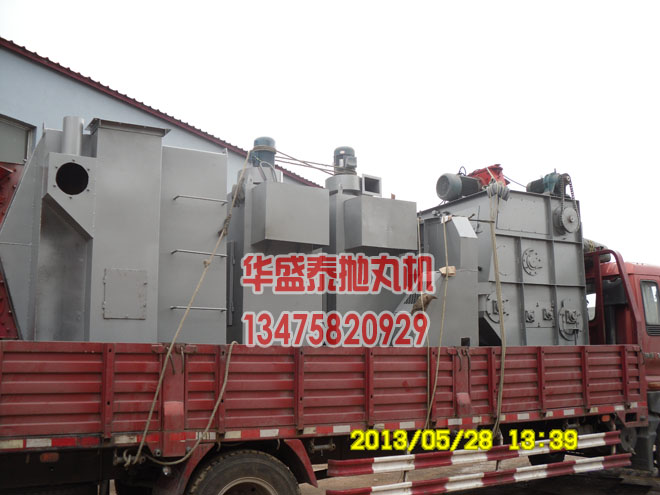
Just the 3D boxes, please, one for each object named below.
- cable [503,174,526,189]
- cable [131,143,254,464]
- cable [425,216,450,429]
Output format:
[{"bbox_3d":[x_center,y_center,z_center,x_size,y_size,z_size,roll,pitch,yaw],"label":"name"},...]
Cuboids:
[{"bbox_3d":[2.226,-0.796,8.050,0.300,0.170,0.050,0,-8,0],"label":"cable"},{"bbox_3d":[-0.814,0.273,5.168,0.557,2.580,1.480,-4,-9,26],"label":"cable"},{"bbox_3d":[1.003,0.601,6.016,0.172,1.950,0.789,-4,-9,25],"label":"cable"}]

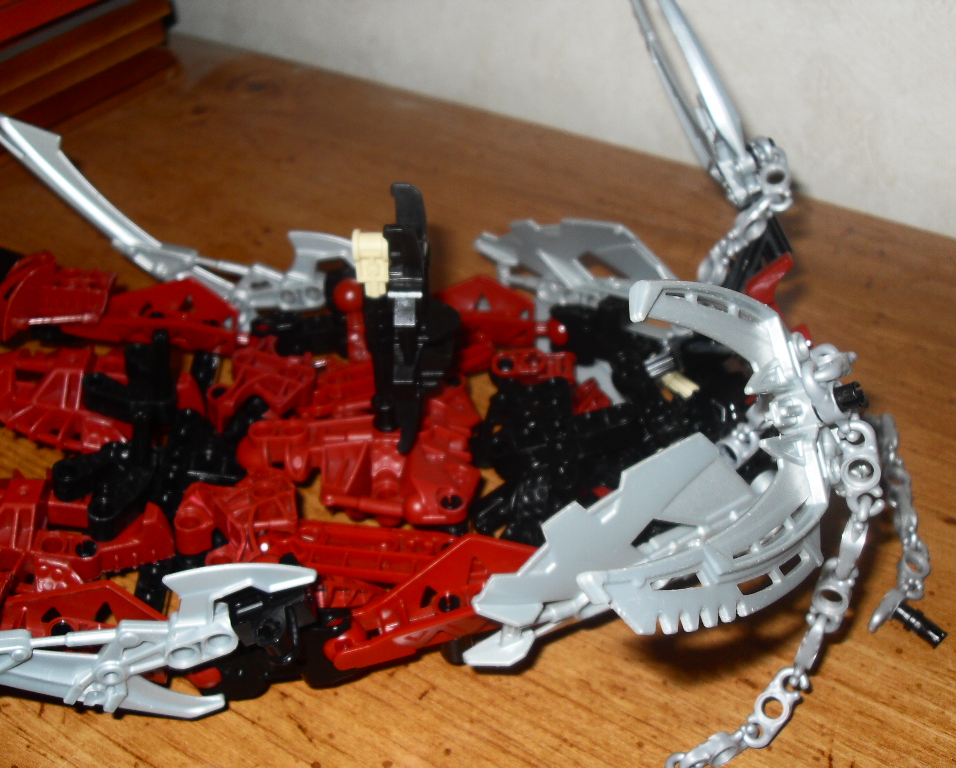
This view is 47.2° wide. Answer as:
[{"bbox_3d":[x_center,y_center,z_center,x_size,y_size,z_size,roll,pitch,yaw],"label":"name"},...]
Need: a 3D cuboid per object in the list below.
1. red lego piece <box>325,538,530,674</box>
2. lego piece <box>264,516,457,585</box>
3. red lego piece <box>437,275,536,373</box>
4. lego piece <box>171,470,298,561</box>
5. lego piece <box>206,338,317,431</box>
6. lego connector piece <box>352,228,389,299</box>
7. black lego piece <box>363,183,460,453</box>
[{"bbox_3d":[-0.011,0.050,0.254,0.050,0.015,0.021,-15,42,-13],"label":"red lego piece"},{"bbox_3d":[-0.028,0.040,0.267,0.048,0.010,0.017,1,41,5],"label":"lego piece"},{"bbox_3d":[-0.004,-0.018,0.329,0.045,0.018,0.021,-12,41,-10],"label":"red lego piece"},{"bbox_3d":[-0.061,0.033,0.276,0.030,0.013,0.021,-5,40,-2],"label":"lego piece"},{"bbox_3d":[-0.062,0.000,0.314,0.030,0.013,0.023,-10,41,-7],"label":"lego piece"},{"bbox_3d":[-0.024,-0.027,0.247,0.008,0.015,0.008,0,40,0],"label":"lego connector piece"},{"bbox_3d":[-0.015,-0.014,0.263,0.020,0.070,0.024,0,40,0],"label":"black lego piece"}]

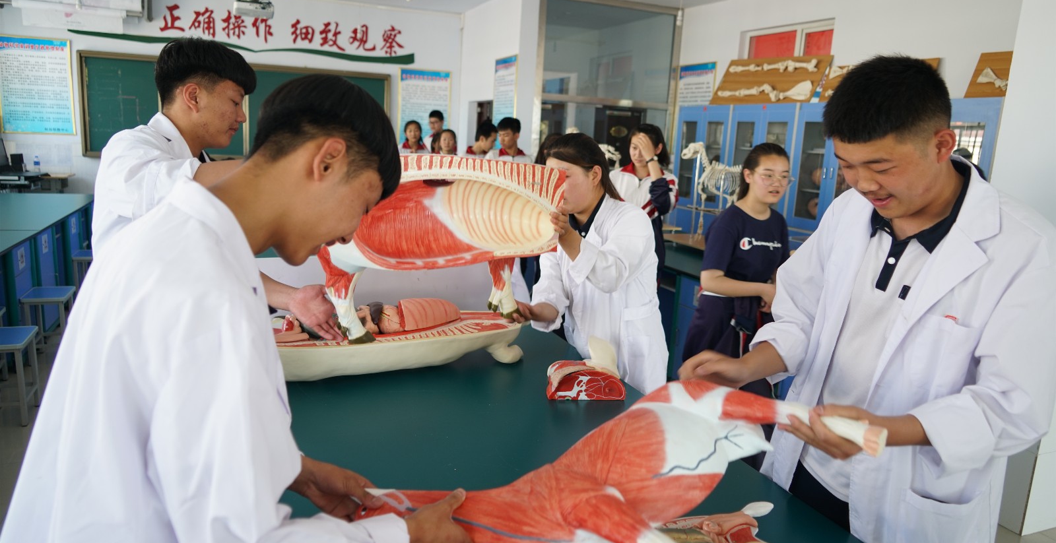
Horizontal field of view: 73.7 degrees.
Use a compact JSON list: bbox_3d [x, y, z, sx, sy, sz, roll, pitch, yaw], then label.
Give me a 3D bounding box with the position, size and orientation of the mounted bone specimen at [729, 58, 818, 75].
[{"bbox_3d":[2.621,-2.216,7.643,0.070,0.140,1.370,26,1,-25],"label":"mounted bone specimen"}]

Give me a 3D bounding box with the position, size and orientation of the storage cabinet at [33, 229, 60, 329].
[{"bbox_3d":[-3.662,0.043,4.979,0.480,0.674,0.622,-2,12,-22],"label":"storage cabinet"}]

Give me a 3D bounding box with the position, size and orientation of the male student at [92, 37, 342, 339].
[{"bbox_3d":[-0.743,0.315,1.818,0.570,1.750,0.480,-2,12,-22],"label":"male student"}]

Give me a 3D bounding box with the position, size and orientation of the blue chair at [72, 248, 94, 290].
[{"bbox_3d":[-3.376,0.070,5.493,0.250,0.420,0.340,-1,12,-21],"label":"blue chair"}]

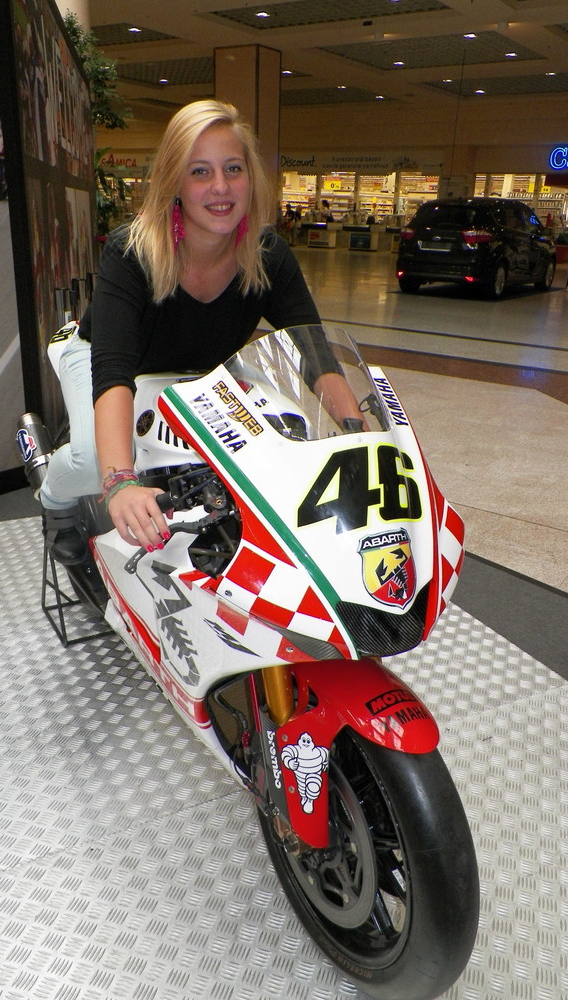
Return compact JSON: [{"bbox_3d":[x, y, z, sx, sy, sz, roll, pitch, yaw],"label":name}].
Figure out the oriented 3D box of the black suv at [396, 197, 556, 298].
[{"bbox_3d":[3.790,-4.790,13.600,1.850,1.630,4.380,17,26,33],"label":"black suv"}]

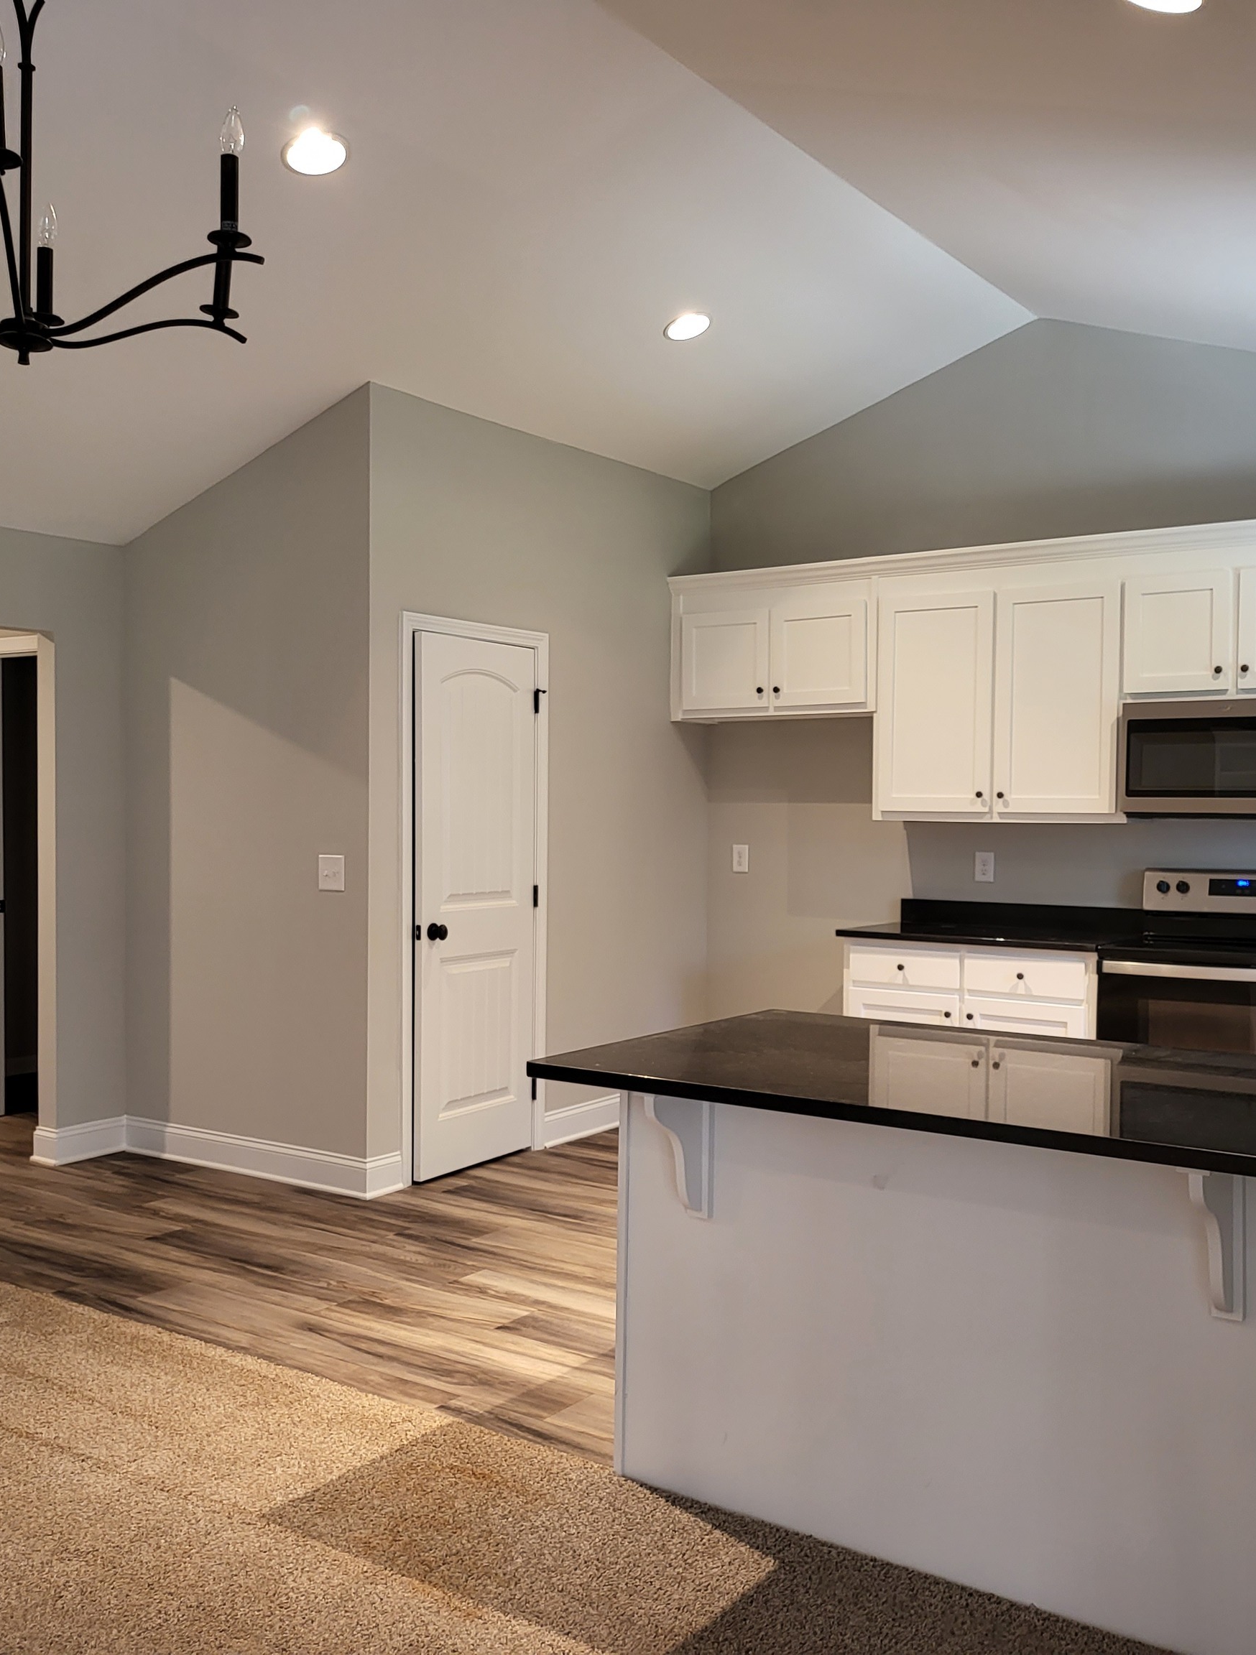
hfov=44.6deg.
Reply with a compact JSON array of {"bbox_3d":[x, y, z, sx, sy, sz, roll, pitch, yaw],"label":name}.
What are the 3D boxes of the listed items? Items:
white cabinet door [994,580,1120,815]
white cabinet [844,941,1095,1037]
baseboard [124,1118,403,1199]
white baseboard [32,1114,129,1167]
[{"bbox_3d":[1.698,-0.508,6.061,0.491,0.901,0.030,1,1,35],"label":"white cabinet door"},{"bbox_3d":[1.488,0.897,6.250,1.049,0.874,0.621,1,1,35],"label":"white cabinet"},{"bbox_3d":[-1.440,1.251,5.926,1.383,0.147,0.193,1,1,35],"label":"baseboard"},{"bbox_3d":[-2.181,1.237,6.101,0.160,0.140,0.335,1,1,35],"label":"white baseboard"}]

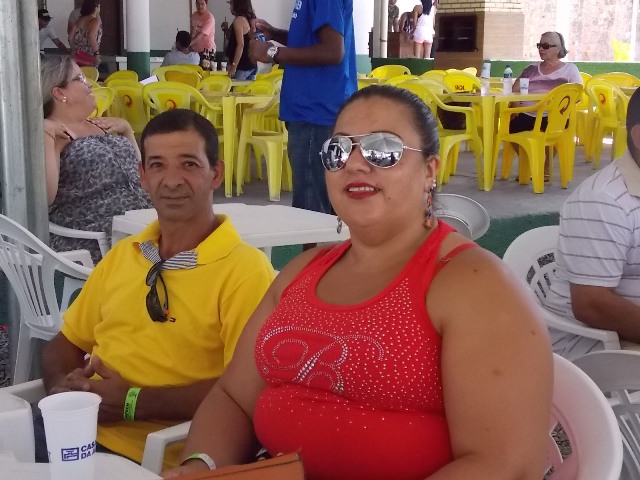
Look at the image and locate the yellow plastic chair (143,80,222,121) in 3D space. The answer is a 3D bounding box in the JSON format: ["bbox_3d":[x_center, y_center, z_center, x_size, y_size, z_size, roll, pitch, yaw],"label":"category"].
[{"bbox_3d":[-1.072,-0.819,8.419,0.560,0.810,0.530,3,11,18],"label":"yellow plastic chair"}]

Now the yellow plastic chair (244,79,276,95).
[{"bbox_3d":[-0.655,-0.952,9.259,0.550,0.800,0.560,8,13,36],"label":"yellow plastic chair"}]

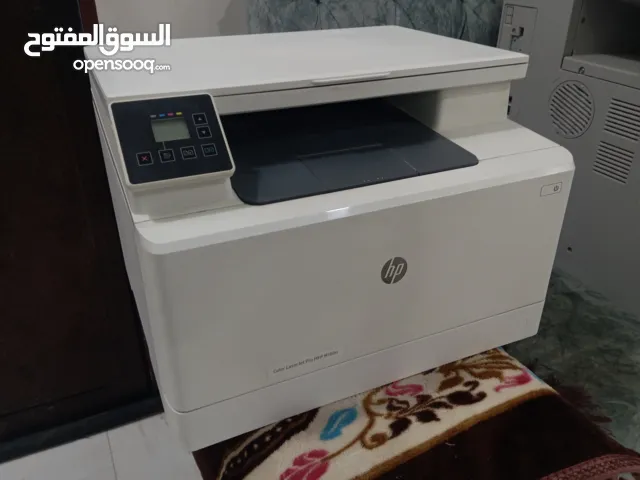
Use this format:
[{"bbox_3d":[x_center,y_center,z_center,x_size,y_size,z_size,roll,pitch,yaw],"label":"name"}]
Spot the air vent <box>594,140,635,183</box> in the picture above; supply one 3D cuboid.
[{"bbox_3d":[0.423,-0.112,0.743,0.008,0.045,0.058,-11,31,-19],"label":"air vent"}]

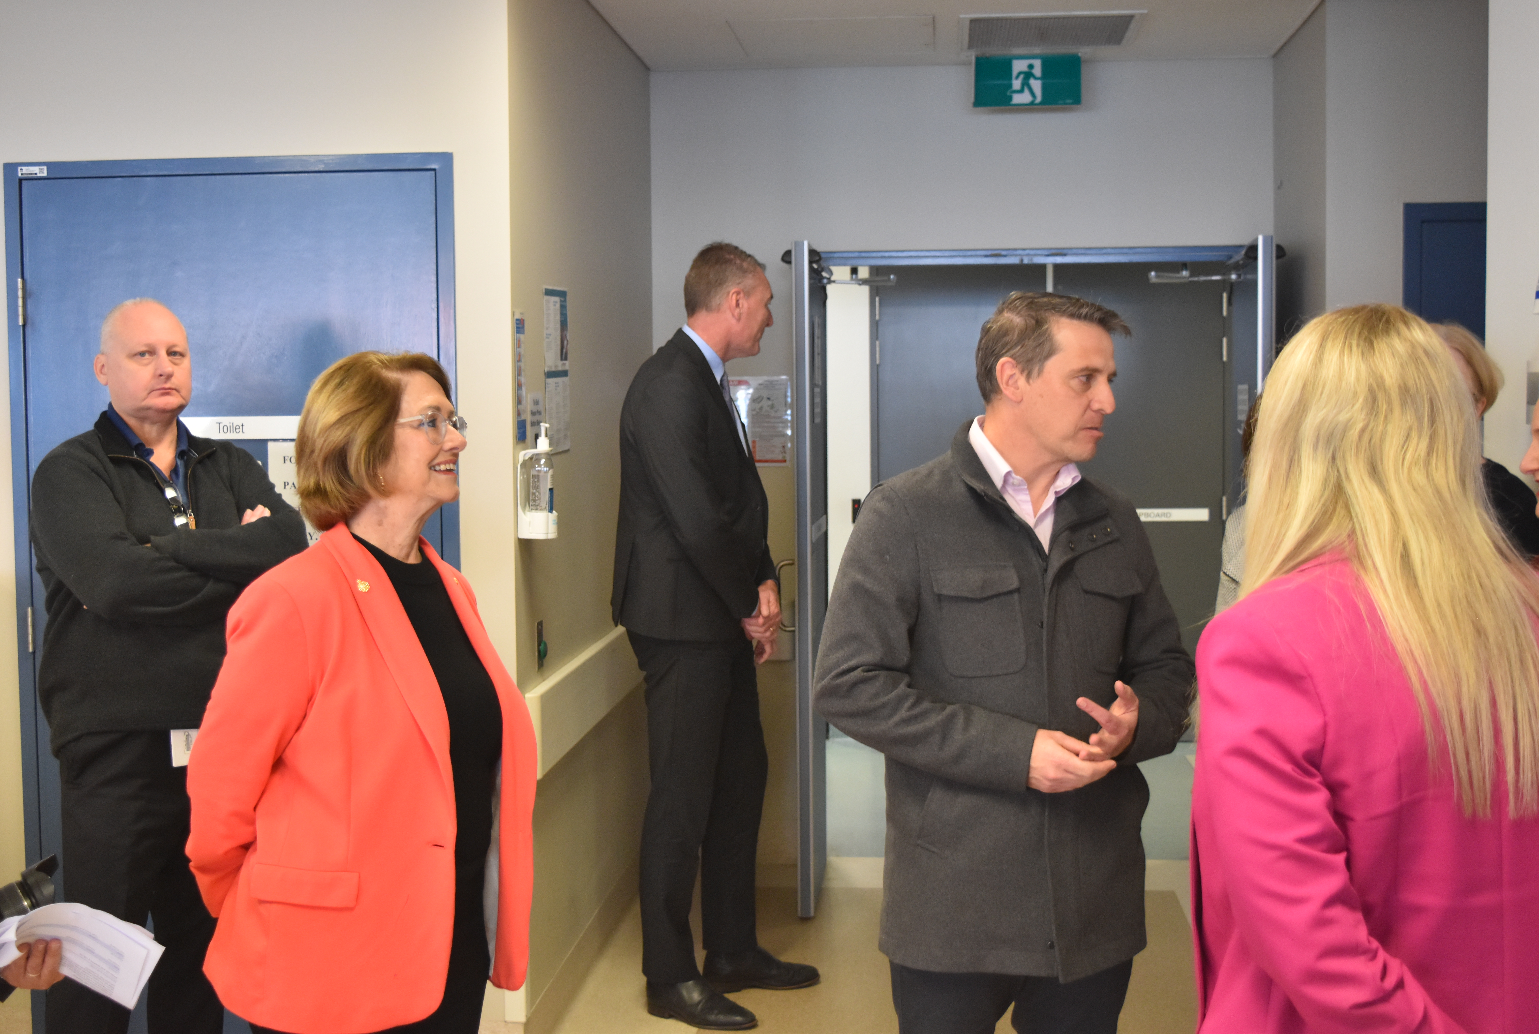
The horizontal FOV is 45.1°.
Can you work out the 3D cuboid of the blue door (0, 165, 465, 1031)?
[{"bbox_3d":[-1.218,0.248,4.279,1.055,2.128,0.090,0,4,5],"label":"blue door"}]

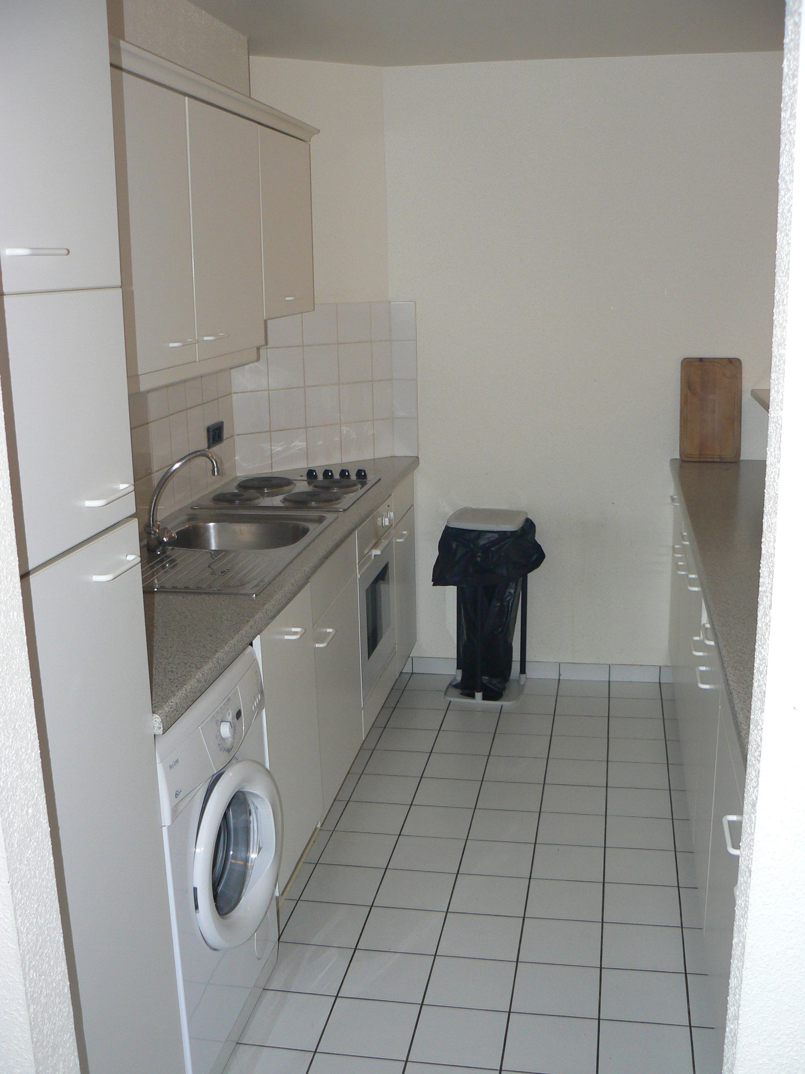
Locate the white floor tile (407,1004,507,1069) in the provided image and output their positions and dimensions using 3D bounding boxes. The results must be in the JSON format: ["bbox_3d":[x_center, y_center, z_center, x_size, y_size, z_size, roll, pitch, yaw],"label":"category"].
[{"bbox_3d":[0.121,1.059,2.357,0.198,0.010,0.198,1,13,10],"label":"white floor tile"}]

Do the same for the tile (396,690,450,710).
[{"bbox_3d":[0.094,0.636,4.332,0.200,0.010,0.200,1,13,10],"label":"tile"}]

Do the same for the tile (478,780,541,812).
[{"bbox_3d":[0.339,0.817,3.508,0.198,0.010,0.198,1,13,11],"label":"tile"}]

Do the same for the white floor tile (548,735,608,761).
[{"bbox_3d":[0.622,0.751,3.946,0.200,0.010,0.200,1,13,11],"label":"white floor tile"}]

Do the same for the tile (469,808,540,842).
[{"bbox_3d":[0.305,0.869,3.355,0.197,0.010,0.197,1,13,11],"label":"tile"}]

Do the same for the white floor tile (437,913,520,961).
[{"bbox_3d":[0.197,0.999,2.789,0.197,0.010,0.197,1,13,11],"label":"white floor tile"}]

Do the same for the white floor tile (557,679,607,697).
[{"bbox_3d":[0.716,0.602,4.416,0.200,0.010,0.200,1,13,10],"label":"white floor tile"}]

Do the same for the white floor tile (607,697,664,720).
[{"bbox_3d":[0.894,0.664,4.299,0.200,0.010,0.200,1,13,11],"label":"white floor tile"}]

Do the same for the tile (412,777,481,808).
[{"bbox_3d":[0.144,0.815,3.544,0.198,0.010,0.198,1,13,11],"label":"tile"}]

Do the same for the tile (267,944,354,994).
[{"bbox_3d":[-0.229,1.035,2.675,0.197,0.010,0.197,1,13,11],"label":"tile"}]

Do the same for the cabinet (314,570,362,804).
[{"bbox_3d":[-0.451,0.434,3.312,0.560,0.560,0.540,1,13,10],"label":"cabinet"}]

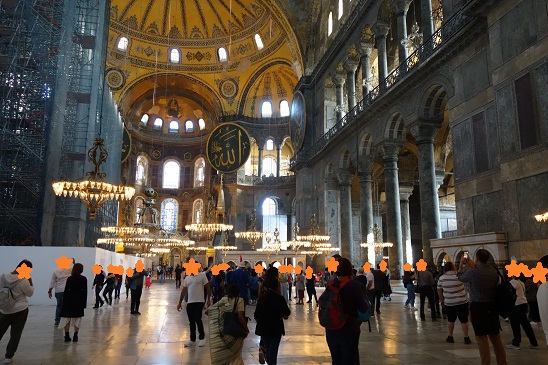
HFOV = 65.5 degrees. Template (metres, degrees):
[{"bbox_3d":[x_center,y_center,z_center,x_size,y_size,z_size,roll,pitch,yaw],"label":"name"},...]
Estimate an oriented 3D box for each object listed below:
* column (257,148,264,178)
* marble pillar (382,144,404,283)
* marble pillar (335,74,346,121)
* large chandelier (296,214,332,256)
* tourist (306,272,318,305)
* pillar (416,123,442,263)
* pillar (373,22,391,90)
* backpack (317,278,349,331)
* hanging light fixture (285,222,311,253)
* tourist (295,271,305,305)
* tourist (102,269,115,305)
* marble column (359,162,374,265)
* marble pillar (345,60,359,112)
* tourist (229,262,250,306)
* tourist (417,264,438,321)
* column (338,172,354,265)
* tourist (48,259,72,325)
[{"bbox_3d":[-1.913,-2.907,65.200,0.850,5.700,0.850,3,-12,-11],"label":"column"},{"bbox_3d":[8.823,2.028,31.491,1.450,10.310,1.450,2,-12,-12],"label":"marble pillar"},{"bbox_3d":[6.594,-7.778,42.633,0.900,6.180,0.900,3,-12,-11],"label":"marble pillar"},{"bbox_3d":[3.070,3.978,32.711,2.650,3.060,2.650,0,-11,0],"label":"large chandelier"},{"bbox_3d":[1.632,4.469,18.656,0.520,1.600,0.400,-8,-14,37],"label":"tourist"},{"bbox_3d":[9.499,1.379,25.945,1.200,10.730,1.200,3,-12,-11],"label":"pillar"},{"bbox_3d":[8.542,-9.604,33.385,0.900,6.180,0.900,3,-12,-11],"label":"pillar"},{"bbox_3d":[0.627,1.291,4.492,0.330,0.520,0.240,-8,-14,34],"label":"backpack"},{"bbox_3d":[1.695,4.096,31.000,2.100,2.250,2.100,0,-11,0],"label":"hanging light fixture"},{"bbox_3d":[1.133,4.455,18.657,0.380,1.610,0.460,8,-14,-36],"label":"tourist"},{"bbox_3d":[-6.308,3.963,16.459,0.500,1.630,0.400,-9,-15,41],"label":"tourist"},{"bbox_3d":[7.640,3.263,34.738,1.100,10.440,1.100,3,-12,-11],"label":"marble column"},{"bbox_3d":[7.238,-8.382,39.576,0.900,6.180,0.900,3,-12,-11],"label":"marble pillar"},{"bbox_3d":[-1.422,4.320,17.999,0.620,1.770,0.420,0,-11,0],"label":"tourist"},{"bbox_3d":[4.748,3.397,13.270,0.580,1.740,0.420,-3,-12,18],"label":"tourist"},{"bbox_3d":[6.774,4.101,39.727,1.400,10.400,1.400,3,-11,-11],"label":"column"},{"bbox_3d":[-6.062,3.164,12.157,0.600,1.750,0.420,1,-11,-5],"label":"tourist"}]

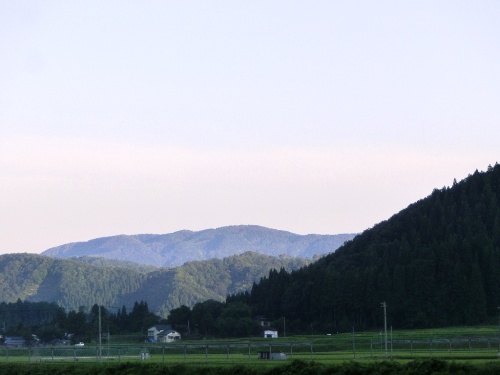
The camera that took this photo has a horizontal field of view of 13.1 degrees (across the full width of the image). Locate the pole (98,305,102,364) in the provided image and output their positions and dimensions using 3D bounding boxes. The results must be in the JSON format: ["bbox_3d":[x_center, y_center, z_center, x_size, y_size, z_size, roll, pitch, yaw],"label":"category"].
[{"bbox_3d":[-25.360,24.970,370.000,0.340,10.000,0.340,-1,-4,0],"label":"pole"}]

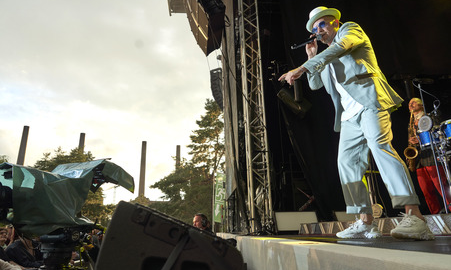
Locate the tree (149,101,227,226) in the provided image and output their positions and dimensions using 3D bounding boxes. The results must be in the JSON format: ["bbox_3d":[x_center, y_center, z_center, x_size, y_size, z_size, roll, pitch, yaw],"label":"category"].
[{"bbox_3d":[-3.445,3.135,32.343,9.000,14.500,8.500,0,-15,-6],"label":"tree"}]

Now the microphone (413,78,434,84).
[{"bbox_3d":[2.505,-0.689,3.800,0.250,0.065,0.060,0,-15,-6],"label":"microphone"}]

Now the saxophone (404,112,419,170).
[{"bbox_3d":[2.421,0.084,3.900,0.220,0.800,0.340,-3,-15,37],"label":"saxophone"}]

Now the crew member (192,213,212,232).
[{"bbox_3d":[-0.275,1.889,3.798,0.340,1.760,0.500,5,-17,-24],"label":"crew member"}]

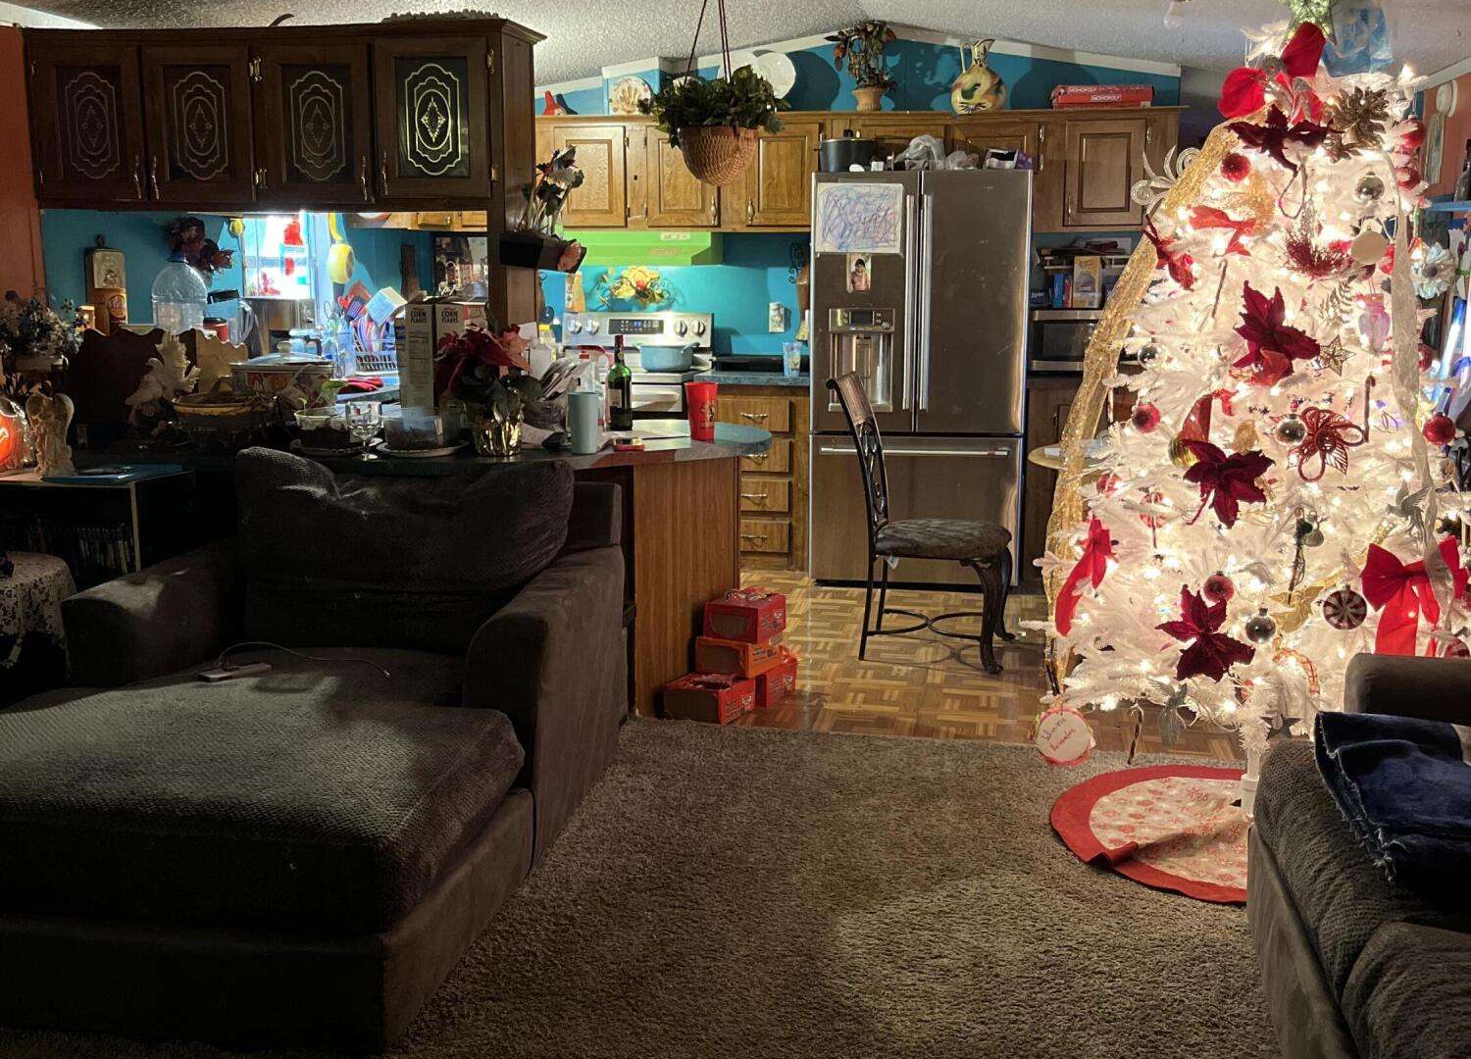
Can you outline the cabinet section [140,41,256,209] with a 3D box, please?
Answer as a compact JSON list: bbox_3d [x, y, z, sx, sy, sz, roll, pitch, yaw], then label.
[{"bbox_3d":[-1.647,-1.284,4.723,0.384,0.511,0.303,2,10,9],"label":"cabinet section"}]

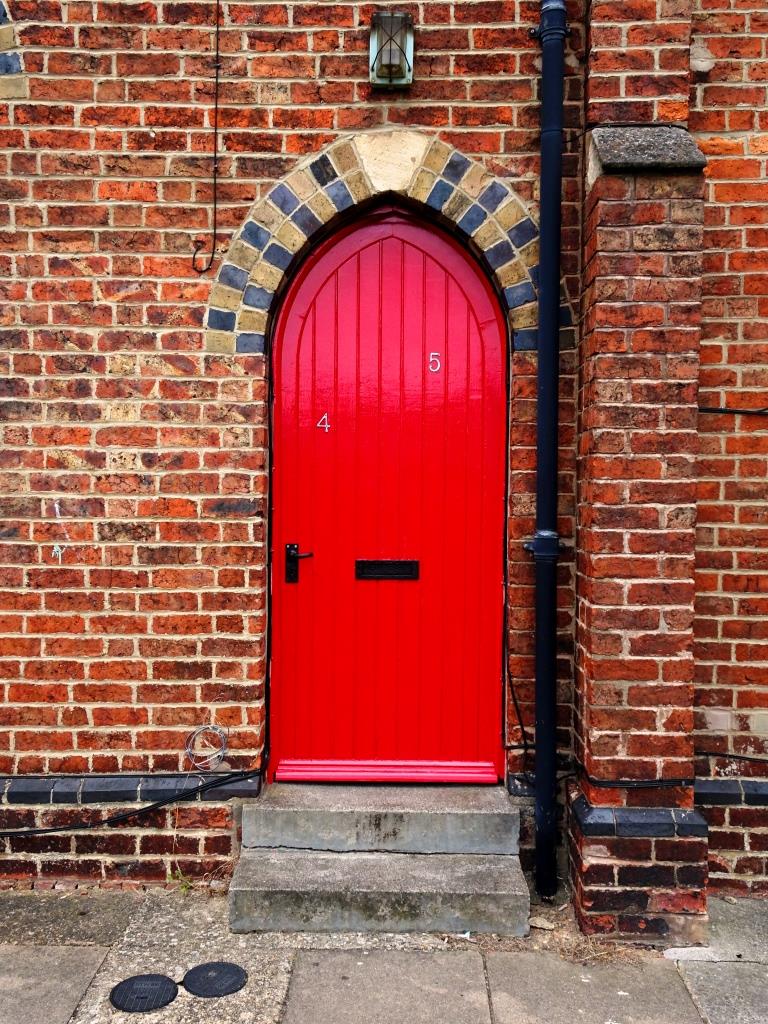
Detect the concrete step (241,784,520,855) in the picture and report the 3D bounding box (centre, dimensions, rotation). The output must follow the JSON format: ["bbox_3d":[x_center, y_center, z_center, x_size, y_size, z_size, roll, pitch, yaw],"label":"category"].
[{"bbox_3d":[-0.012,1.180,3.520,1.032,0.171,0.240,0,3,0],"label":"concrete step"}]

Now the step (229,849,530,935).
[{"bbox_3d":[-0.015,1.357,3.280,1.019,0.153,0.320,0,3,0],"label":"step"}]

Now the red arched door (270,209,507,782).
[{"bbox_3d":[0.020,-0.044,3.574,0.925,2.237,0.070,0,3,0],"label":"red arched door"}]

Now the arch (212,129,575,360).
[{"bbox_3d":[0.029,-0.985,3.408,1.366,0.798,0.130,0,3,0],"label":"arch"}]

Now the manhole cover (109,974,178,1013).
[{"bbox_3d":[-0.728,1.474,2.788,0.200,0.020,0.200,0,3,0],"label":"manhole cover"}]

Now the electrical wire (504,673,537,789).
[{"bbox_3d":[0.518,0.828,3.454,0.120,0.421,0.060,0,3,0],"label":"electrical wire"}]

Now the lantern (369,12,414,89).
[{"bbox_3d":[0.029,-1.650,3.254,0.157,0.252,0.110,0,3,0],"label":"lantern"}]

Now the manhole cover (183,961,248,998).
[{"bbox_3d":[-0.527,1.470,2.865,0.202,0.020,0.202,0,3,0],"label":"manhole cover"}]

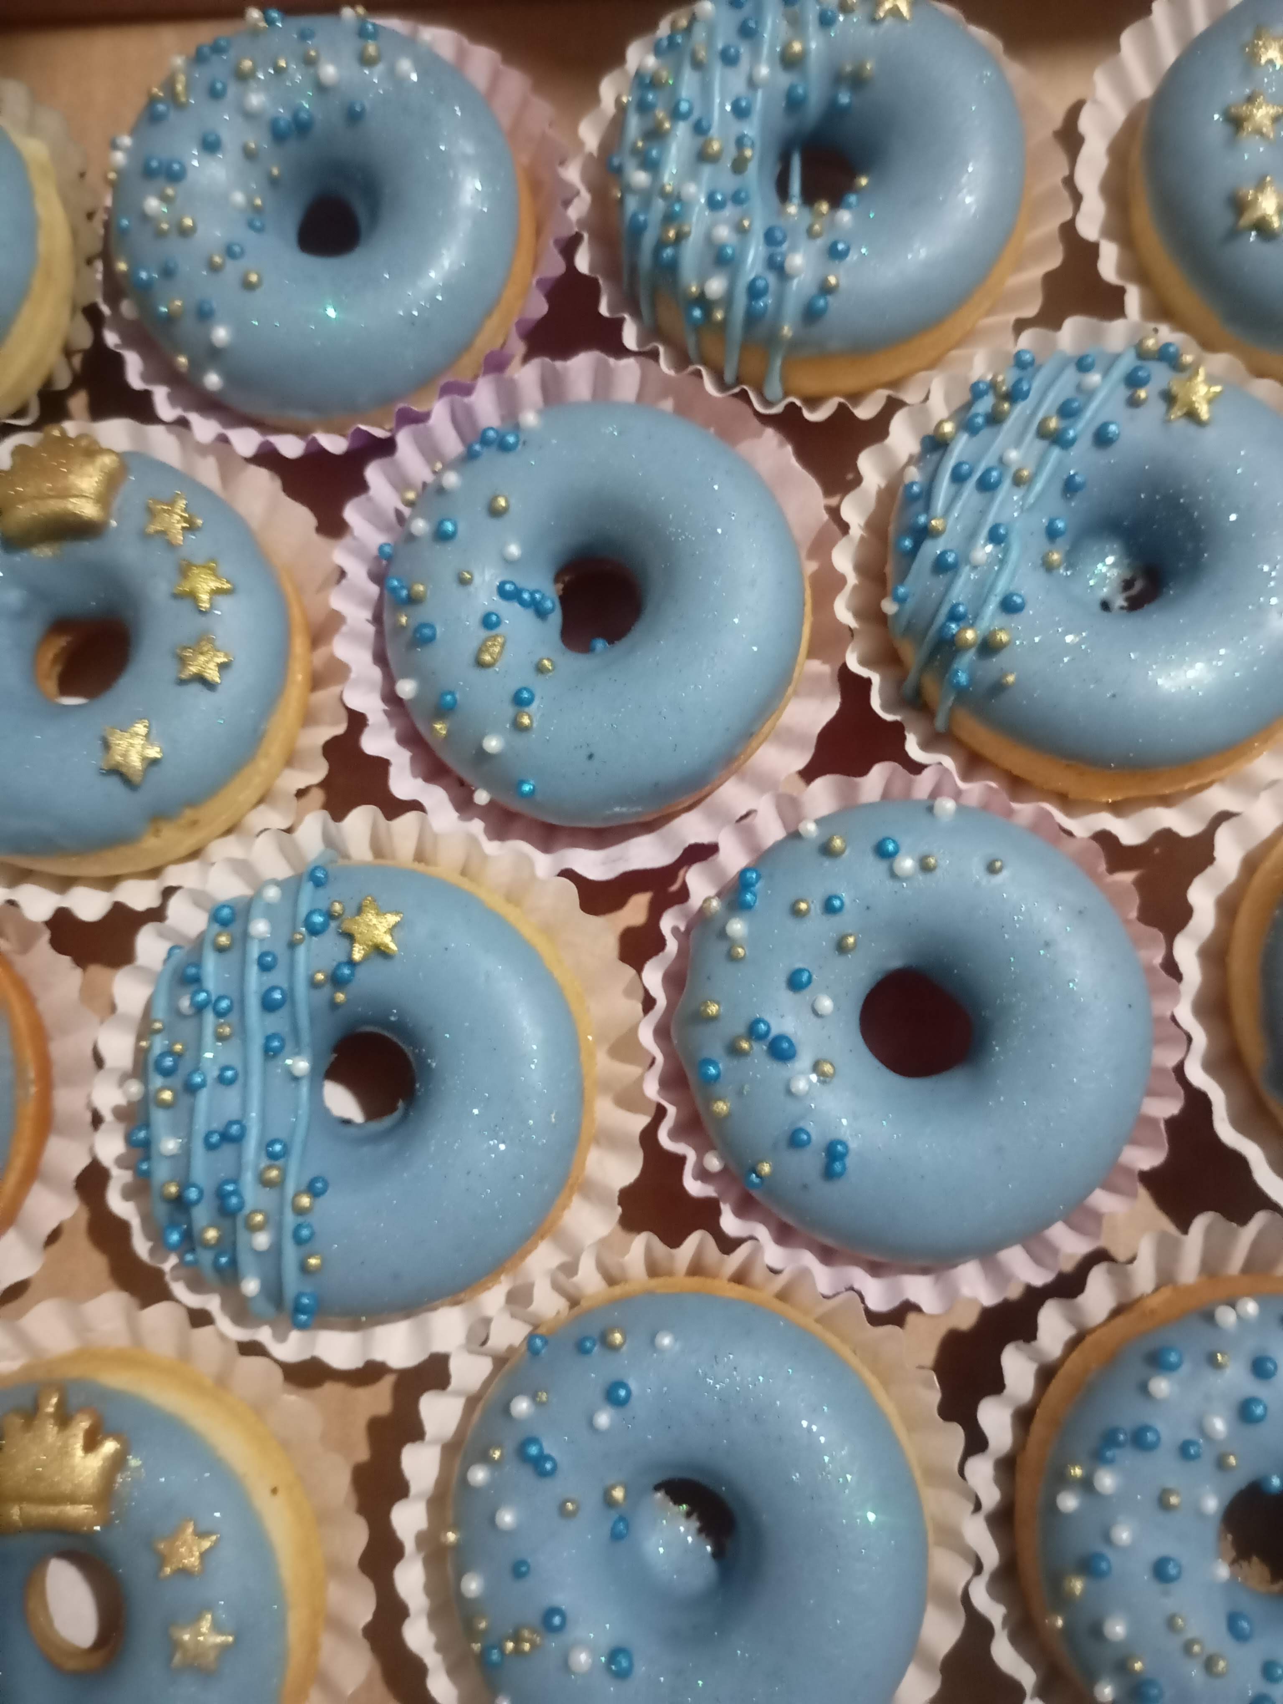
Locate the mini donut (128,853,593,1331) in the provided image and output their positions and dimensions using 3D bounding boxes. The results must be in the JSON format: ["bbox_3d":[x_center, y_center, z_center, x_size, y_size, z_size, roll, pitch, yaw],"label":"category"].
[{"bbox_3d":[-0.043,0.037,0.214,0.072,0.026,0.072,0,81,2],"label":"mini donut"}]

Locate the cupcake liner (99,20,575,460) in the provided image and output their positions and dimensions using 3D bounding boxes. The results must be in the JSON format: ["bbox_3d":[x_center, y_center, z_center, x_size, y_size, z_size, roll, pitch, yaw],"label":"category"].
[{"bbox_3d":[-0.050,-0.101,0.240,0.082,0.024,0.082,0,81,2],"label":"cupcake liner"}]

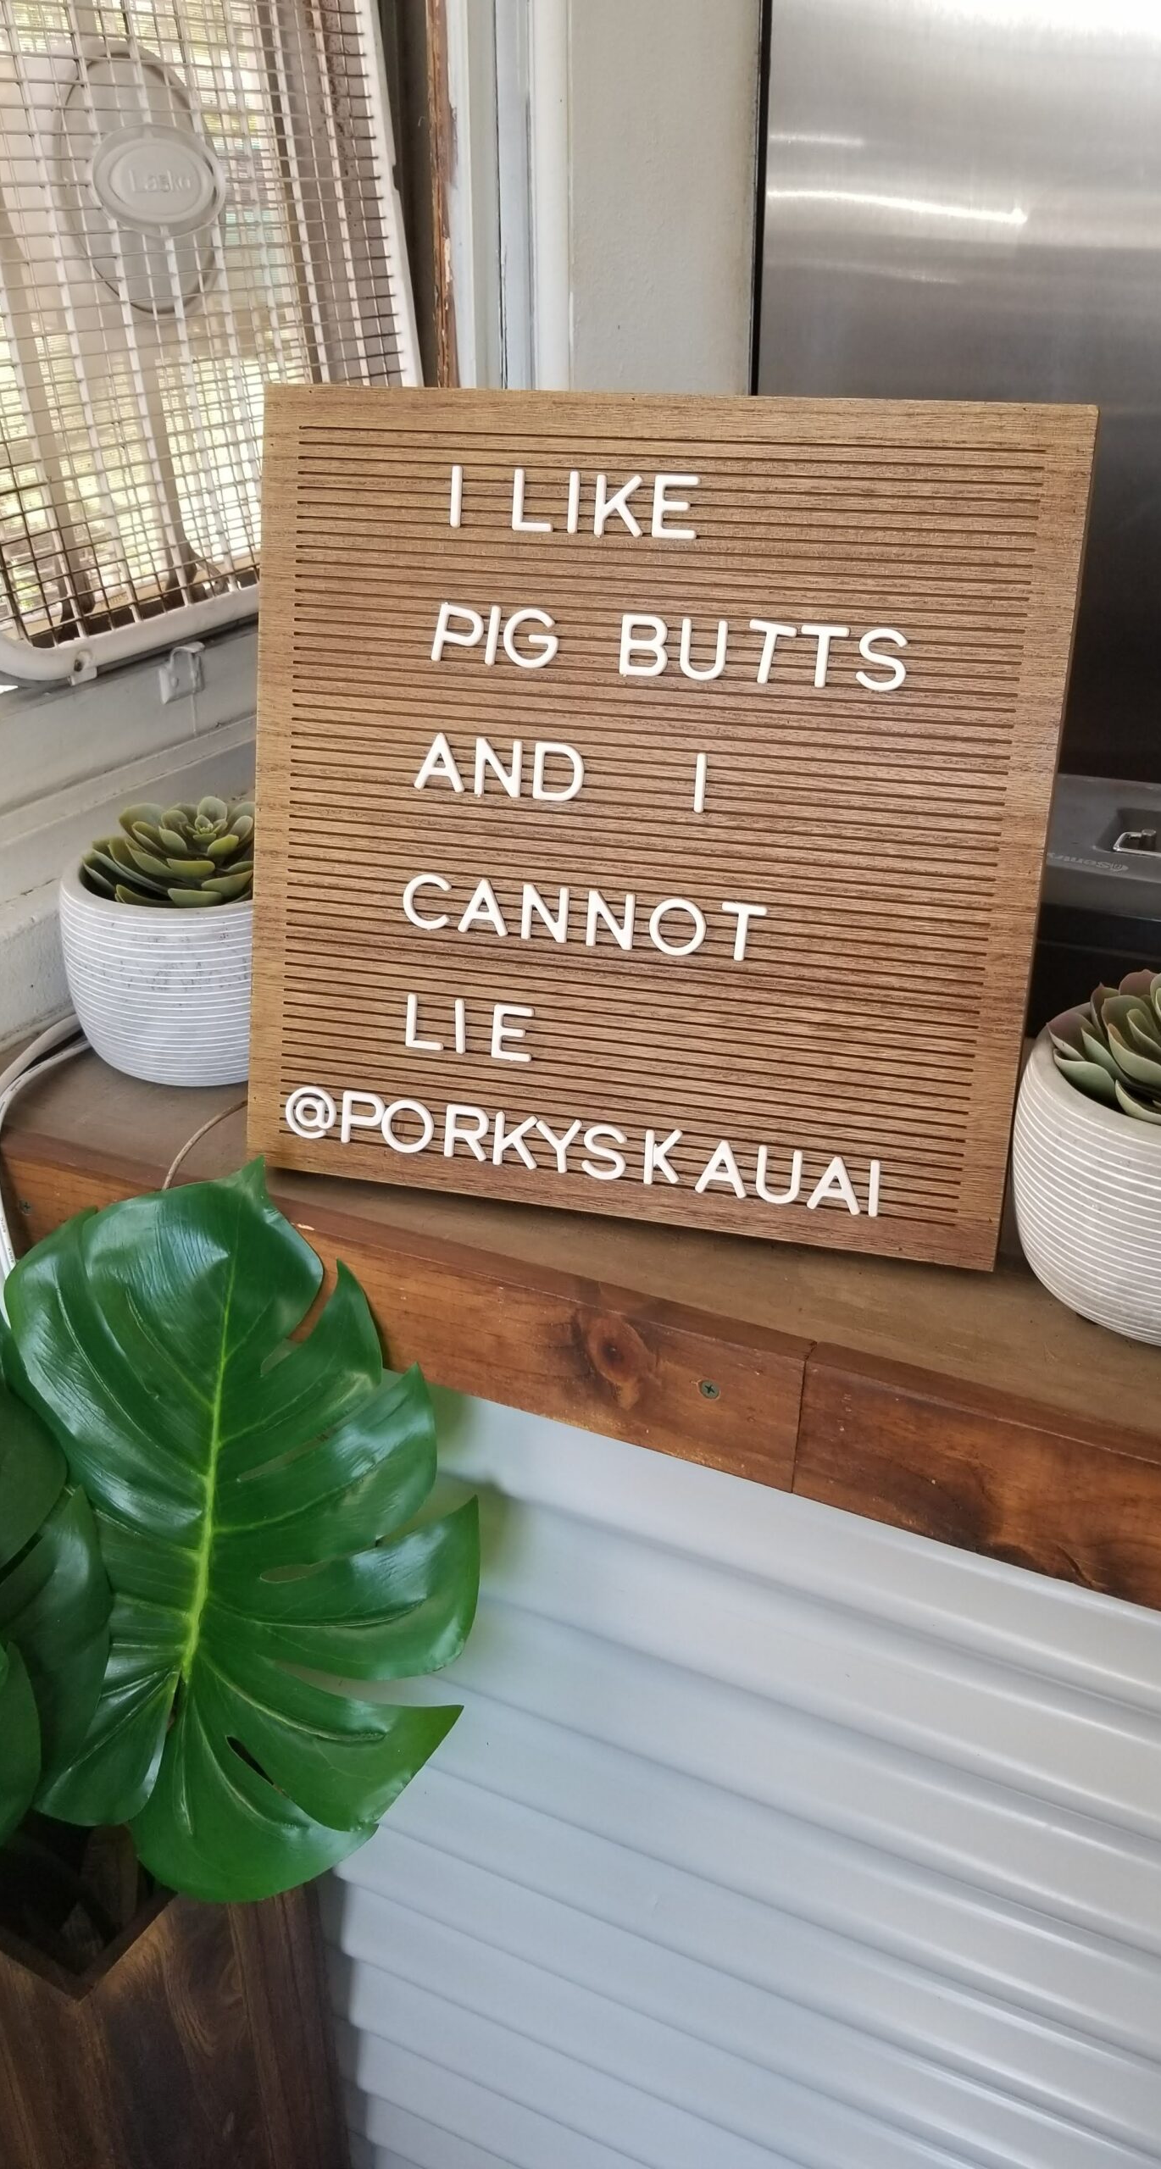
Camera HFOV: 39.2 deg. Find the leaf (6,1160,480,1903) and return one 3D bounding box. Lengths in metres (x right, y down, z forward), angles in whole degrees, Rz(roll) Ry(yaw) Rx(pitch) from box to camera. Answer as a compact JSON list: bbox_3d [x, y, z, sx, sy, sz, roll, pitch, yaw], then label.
[{"bbox_3d":[-0.153,0.196,0.720,0.215,0.324,0.085,4,-1,-3],"label":"leaf"}]

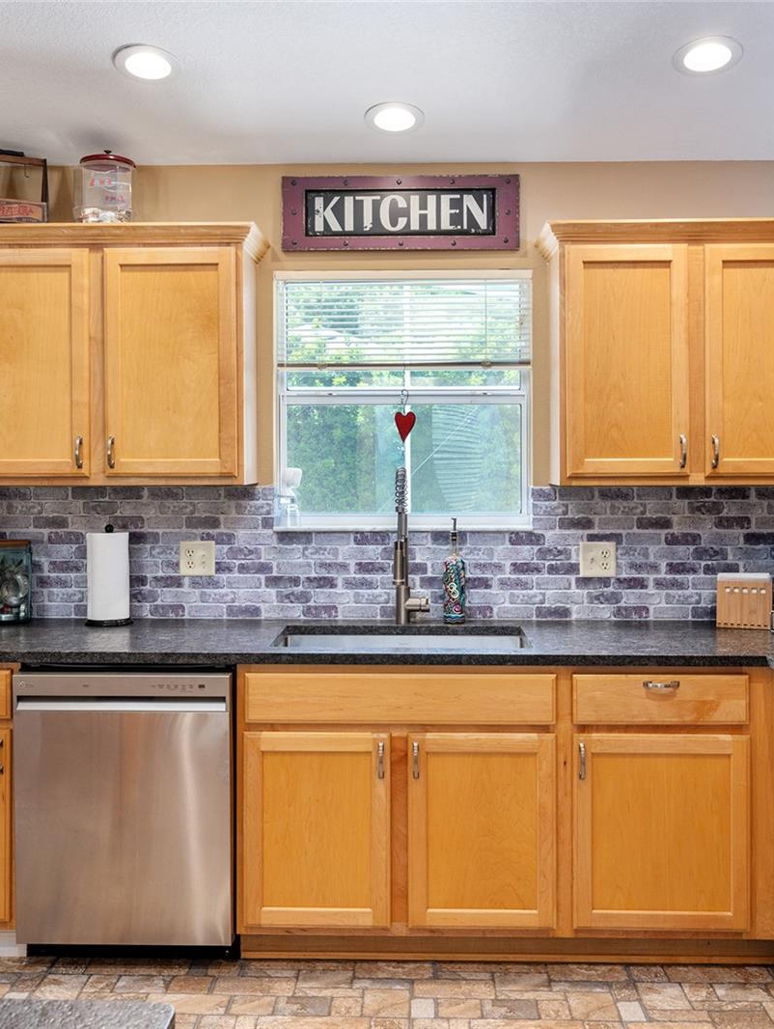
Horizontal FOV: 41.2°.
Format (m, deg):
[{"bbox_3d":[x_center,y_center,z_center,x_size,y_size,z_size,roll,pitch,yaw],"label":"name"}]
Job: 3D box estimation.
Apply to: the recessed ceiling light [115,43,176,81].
[{"bbox_3d":[-0.675,-1.266,2.885,0.188,0.025,0.188,0,-9,2],"label":"recessed ceiling light"}]

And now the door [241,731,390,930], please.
[{"bbox_3d":[-0.195,0.879,2.863,0.411,0.545,0.040,0,1,2],"label":"door"}]

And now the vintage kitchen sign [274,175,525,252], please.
[{"bbox_3d":[0.045,-1.005,3.430,0.792,0.247,0.030,0,2,2],"label":"vintage kitchen sign"}]

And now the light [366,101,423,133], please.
[{"bbox_3d":[0.024,-1.214,3.150,0.185,0.030,0.185,0,-7,0],"label":"light"}]

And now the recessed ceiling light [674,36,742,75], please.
[{"bbox_3d":[0.884,-1.263,2.834,0.188,0.025,0.188,0,-9,2],"label":"recessed ceiling light"}]

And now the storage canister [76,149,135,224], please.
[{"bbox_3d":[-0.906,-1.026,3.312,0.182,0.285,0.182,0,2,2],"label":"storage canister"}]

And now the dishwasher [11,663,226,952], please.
[{"bbox_3d":[-0.720,0.806,3.146,0.605,0.780,0.610,0,2,2],"label":"dishwasher"}]

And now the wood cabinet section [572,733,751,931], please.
[{"bbox_3d":[0.757,0.876,2.832,0.488,0.541,0.040,0,1,2],"label":"wood cabinet section"}]

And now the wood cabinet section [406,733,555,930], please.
[{"bbox_3d":[0.264,0.879,2.848,0.412,0.543,0.040,0,1,2],"label":"wood cabinet section"}]

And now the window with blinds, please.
[{"bbox_3d":[0.057,-0.387,3.480,0.865,0.868,0.090,0,2,2],"label":"window with blinds"}]

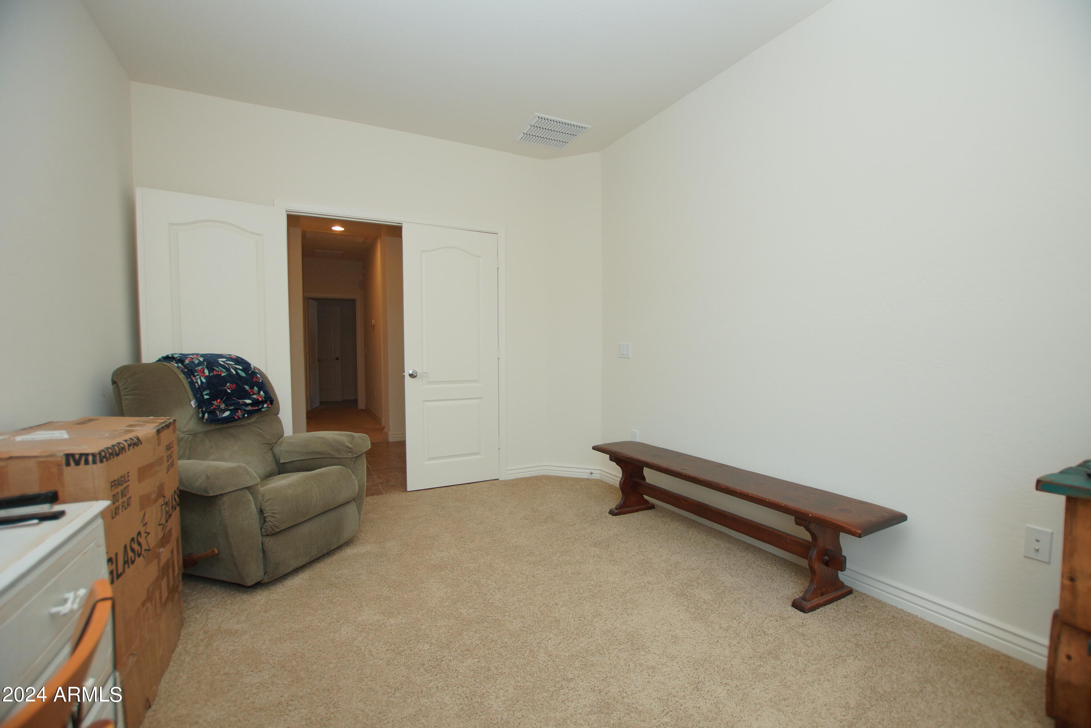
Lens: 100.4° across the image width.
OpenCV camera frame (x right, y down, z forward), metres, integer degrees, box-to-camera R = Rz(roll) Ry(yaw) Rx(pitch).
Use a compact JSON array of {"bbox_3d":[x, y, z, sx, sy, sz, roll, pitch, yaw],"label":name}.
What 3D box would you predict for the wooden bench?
[{"bbox_3d":[0.904,0.805,2.532,0.354,0.414,1.749,-2,2,-28],"label":"wooden bench"}]

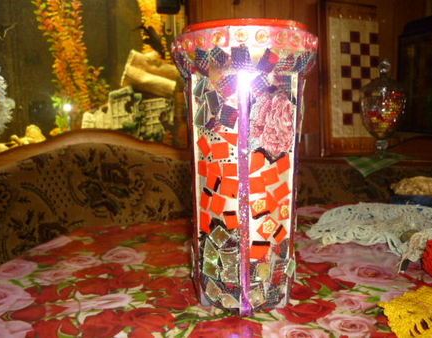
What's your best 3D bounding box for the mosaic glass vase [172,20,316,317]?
[{"bbox_3d":[0.035,-0.001,0.460,0.156,0.299,0.156,0,9,0],"label":"mosaic glass vase"}]

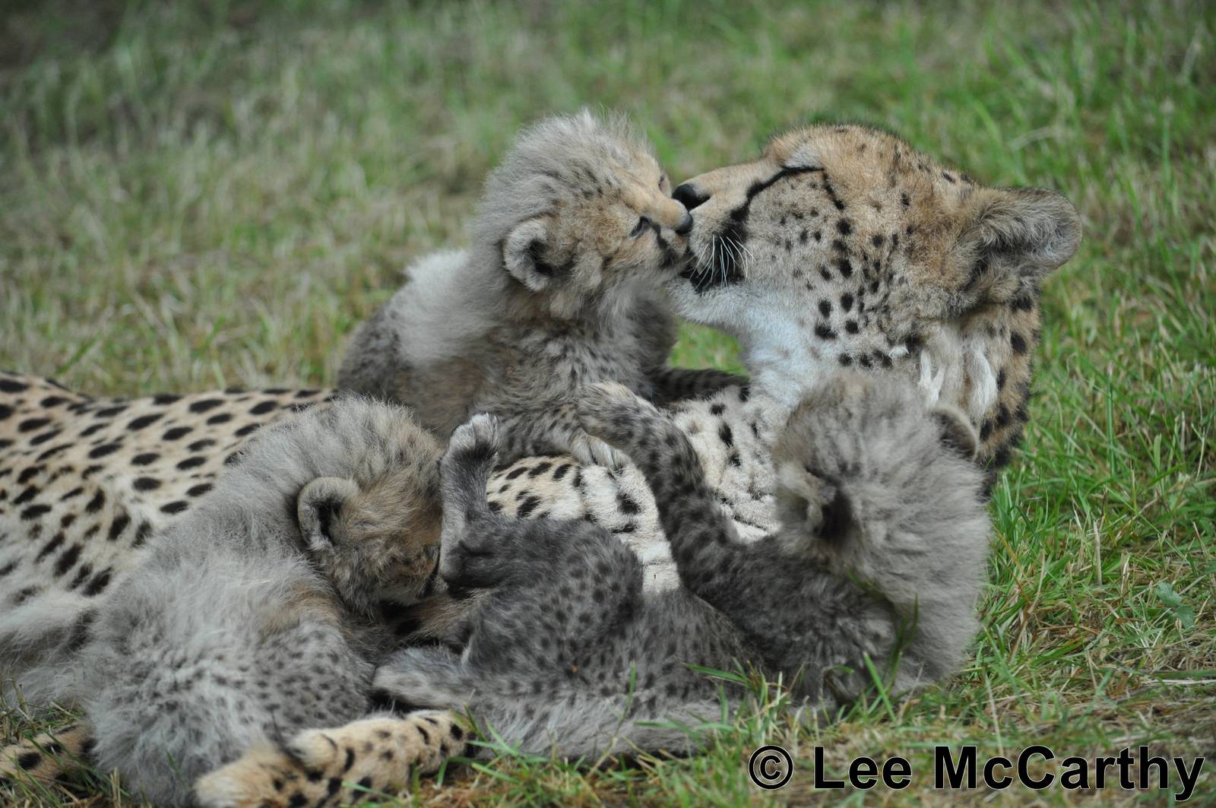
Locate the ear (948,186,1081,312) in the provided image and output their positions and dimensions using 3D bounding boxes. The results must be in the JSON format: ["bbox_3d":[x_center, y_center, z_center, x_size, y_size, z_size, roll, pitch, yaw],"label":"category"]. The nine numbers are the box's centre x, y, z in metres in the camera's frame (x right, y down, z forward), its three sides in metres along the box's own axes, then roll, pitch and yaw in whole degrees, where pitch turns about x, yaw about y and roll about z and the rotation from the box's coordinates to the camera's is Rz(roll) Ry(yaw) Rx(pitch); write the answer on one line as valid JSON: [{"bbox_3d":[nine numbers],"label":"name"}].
[{"bbox_3d":[0.251,-0.095,4.830,0.080,0.072,0.045,-13,25,6],"label":"ear"}]

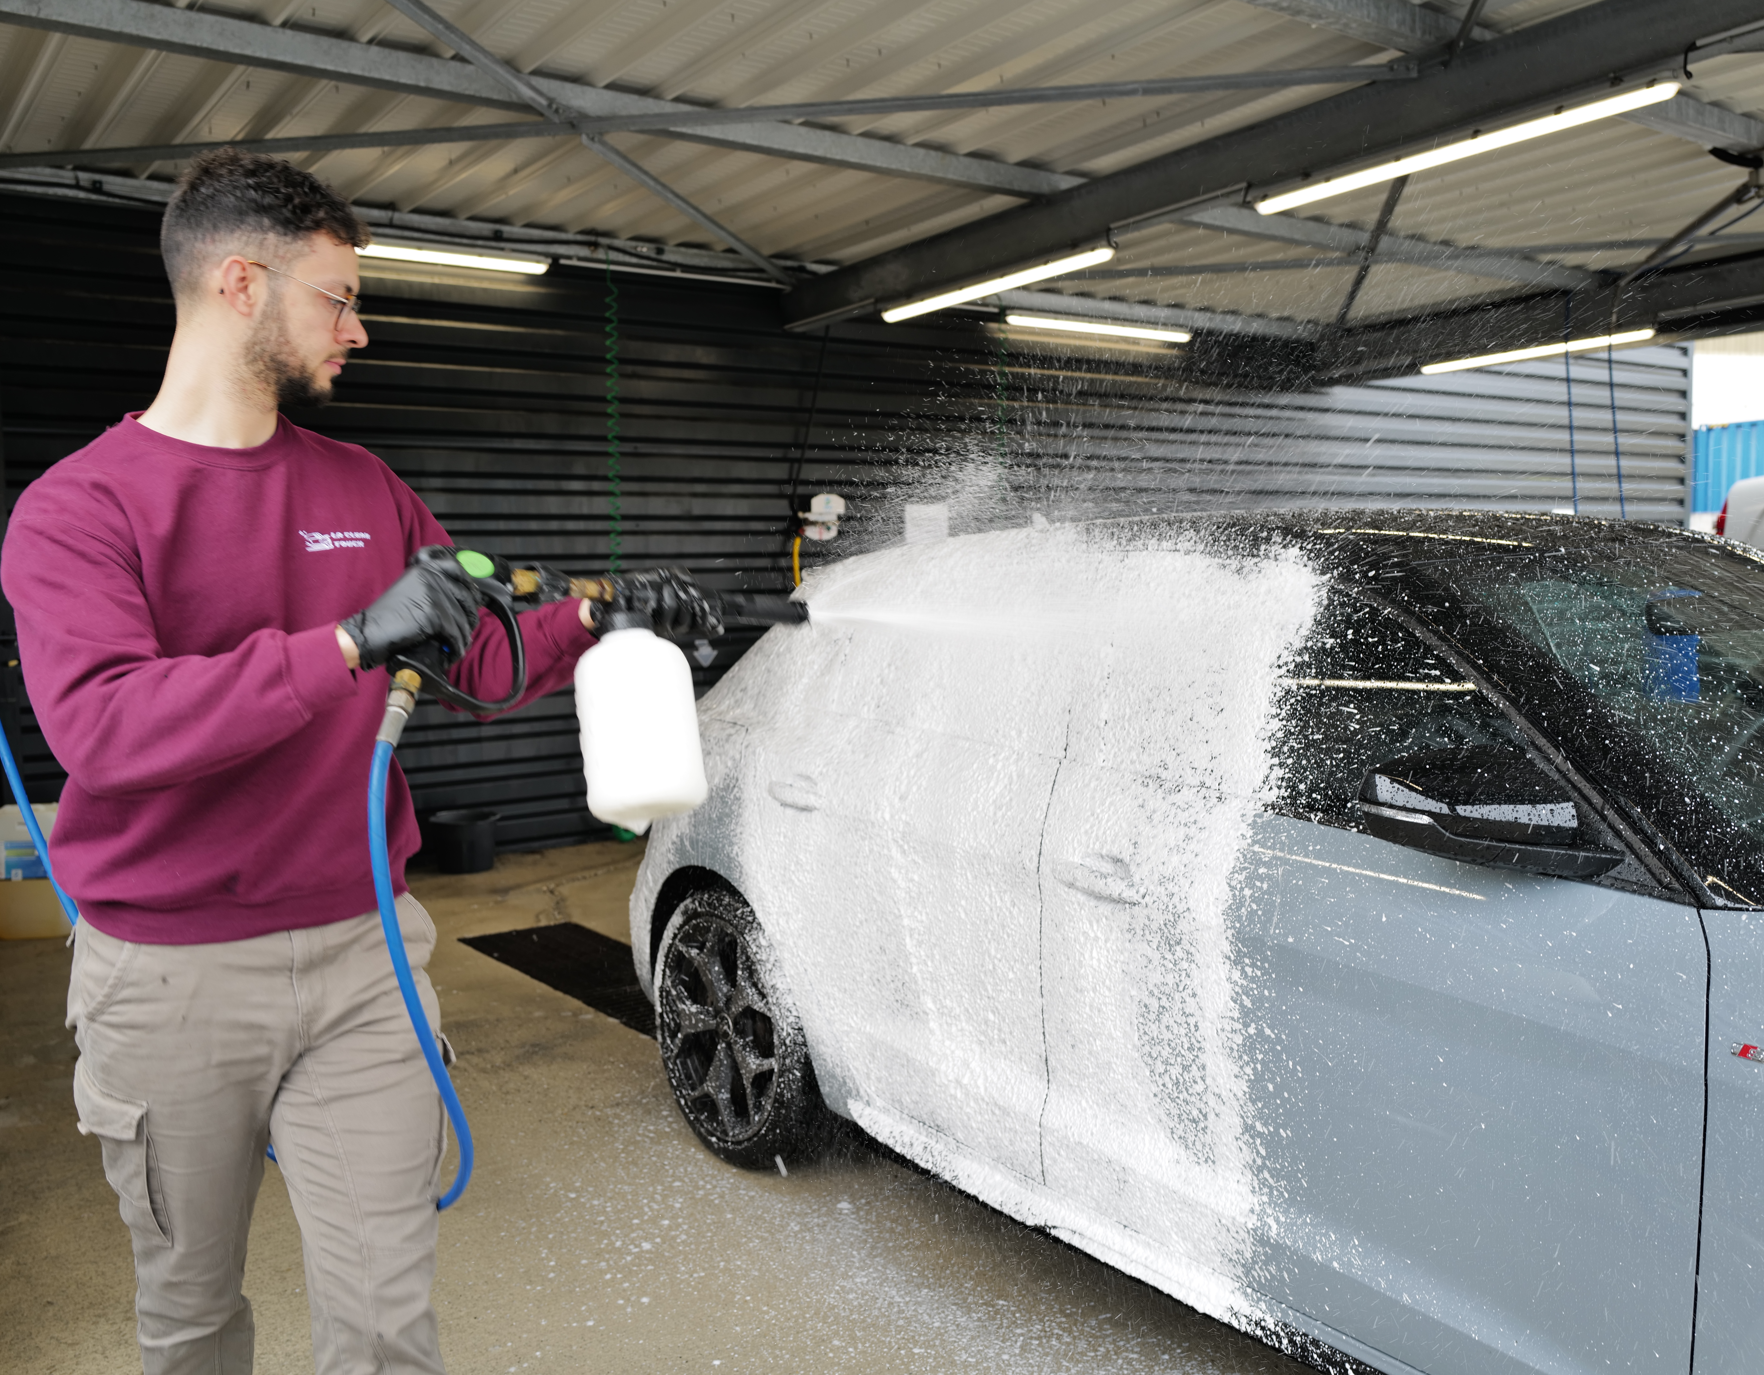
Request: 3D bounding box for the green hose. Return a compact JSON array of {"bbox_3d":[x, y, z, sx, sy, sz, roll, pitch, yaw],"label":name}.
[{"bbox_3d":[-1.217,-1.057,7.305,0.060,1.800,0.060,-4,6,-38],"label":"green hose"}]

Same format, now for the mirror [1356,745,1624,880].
[{"bbox_3d":[0.730,0.145,1.933,0.215,0.165,0.225,-4,5,-36],"label":"mirror"}]

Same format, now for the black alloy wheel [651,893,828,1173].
[{"bbox_3d":[-0.281,0.739,3.557,0.220,0.628,0.628,-4,5,-36],"label":"black alloy wheel"}]

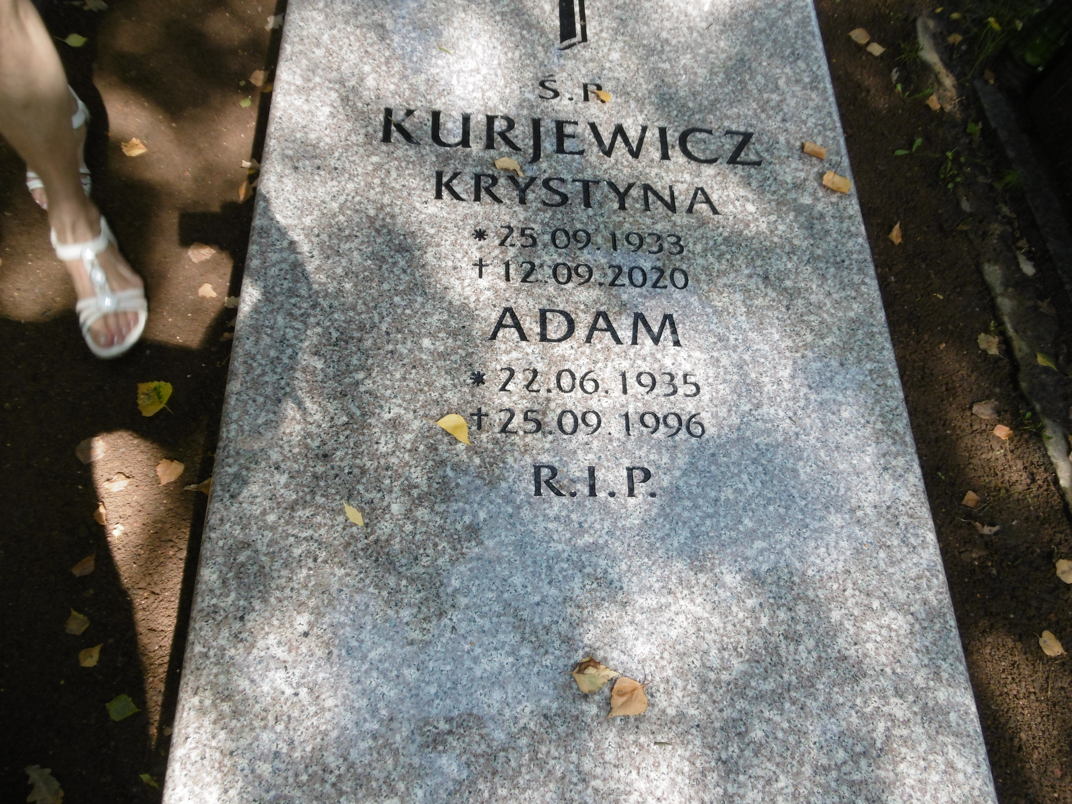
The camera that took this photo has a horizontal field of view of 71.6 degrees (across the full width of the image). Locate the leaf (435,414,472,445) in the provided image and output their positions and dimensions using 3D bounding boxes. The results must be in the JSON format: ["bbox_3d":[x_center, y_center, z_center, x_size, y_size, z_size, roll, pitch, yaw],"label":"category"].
[{"bbox_3d":[-0.093,0.031,0.909,0.050,0.012,0.025,35,68,8],"label":"leaf"}]

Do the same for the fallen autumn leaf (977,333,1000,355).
[{"bbox_3d":[0.858,-0.110,1.409,0.042,0.009,0.044,14,66,-1],"label":"fallen autumn leaf"}]

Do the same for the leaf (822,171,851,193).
[{"bbox_3d":[0.442,-0.323,1.091,0.042,0.016,0.031,23,66,3],"label":"leaf"}]

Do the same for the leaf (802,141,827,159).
[{"bbox_3d":[0.416,-0.377,1.110,0.038,0.016,0.022,23,66,3],"label":"leaf"}]

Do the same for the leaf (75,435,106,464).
[{"bbox_3d":[-0.687,0.074,1.148,0.040,0.009,0.040,-40,77,-20],"label":"leaf"}]

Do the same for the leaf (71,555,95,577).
[{"bbox_3d":[-0.606,0.224,1.006,0.025,0.010,0.032,39,66,12],"label":"leaf"}]

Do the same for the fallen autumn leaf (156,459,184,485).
[{"bbox_3d":[-0.564,0.104,1.150,0.039,0.009,0.042,-19,71,-14],"label":"fallen autumn leaf"}]

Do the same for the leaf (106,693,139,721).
[{"bbox_3d":[-0.566,0.417,1.018,0.037,0.008,0.034,-27,73,-17],"label":"leaf"}]

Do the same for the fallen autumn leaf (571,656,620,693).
[{"bbox_3d":[0.064,0.289,0.787,0.051,0.014,0.038,4,67,-5],"label":"fallen autumn leaf"}]

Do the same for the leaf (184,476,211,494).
[{"bbox_3d":[-0.511,0.128,1.143,0.055,0.015,0.029,8,67,-4],"label":"leaf"}]

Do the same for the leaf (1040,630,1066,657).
[{"bbox_3d":[0.768,0.363,1.105,0.042,0.011,0.032,44,67,14],"label":"leaf"}]

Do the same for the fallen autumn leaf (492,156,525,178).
[{"bbox_3d":[-0.036,-0.340,1.071,0.048,0.013,0.026,16,66,0],"label":"fallen autumn leaf"}]

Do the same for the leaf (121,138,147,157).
[{"bbox_3d":[-0.741,-0.468,1.367,0.035,0.012,0.041,-34,75,-19],"label":"leaf"}]

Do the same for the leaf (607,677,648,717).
[{"bbox_3d":[0.094,0.315,0.782,0.051,0.010,0.043,-35,75,-19],"label":"leaf"}]

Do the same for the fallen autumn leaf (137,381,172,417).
[{"bbox_3d":[-0.575,-0.005,1.118,0.051,0.010,0.056,-3,65,-8],"label":"fallen autumn leaf"}]

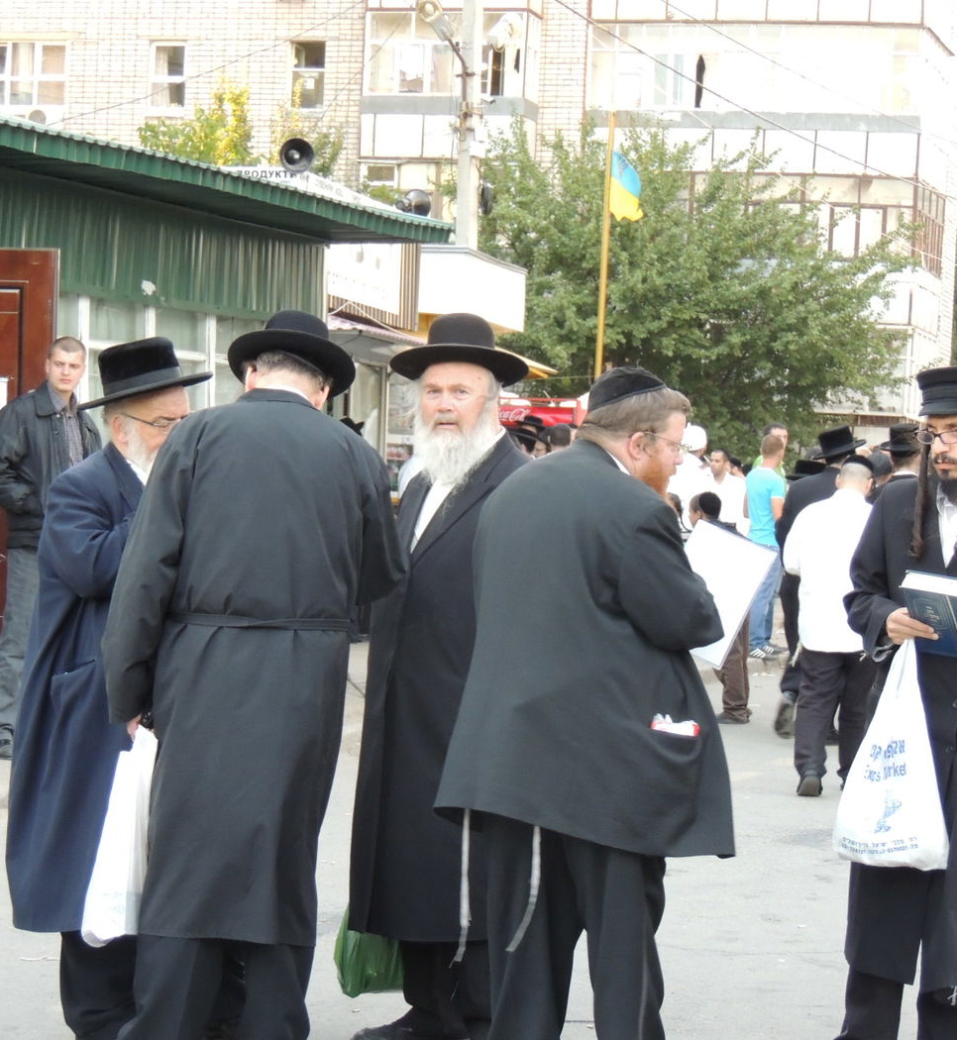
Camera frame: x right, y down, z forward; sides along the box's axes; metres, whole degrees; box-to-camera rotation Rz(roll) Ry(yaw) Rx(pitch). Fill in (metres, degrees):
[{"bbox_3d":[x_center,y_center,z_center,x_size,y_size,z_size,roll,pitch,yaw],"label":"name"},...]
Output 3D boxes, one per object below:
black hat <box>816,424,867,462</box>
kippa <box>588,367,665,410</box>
[{"bbox_3d":[2.058,-0.443,20.600,0.310,0.140,0.330,-15,7,2],"label":"black hat"},{"bbox_3d":[0.317,-0.296,7.850,0.175,0.072,0.170,-18,0,0],"label":"kippa"}]

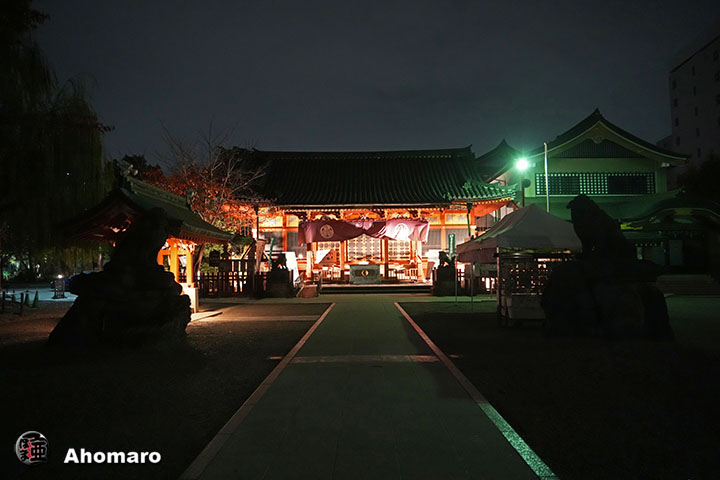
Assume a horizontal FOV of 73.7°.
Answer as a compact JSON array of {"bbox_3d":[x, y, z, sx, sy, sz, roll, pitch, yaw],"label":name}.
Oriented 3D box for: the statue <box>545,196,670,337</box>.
[{"bbox_3d":[5.573,0.629,11.136,2.700,3.180,1.900,0,-3,0],"label":"statue"}]

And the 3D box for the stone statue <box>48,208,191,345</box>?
[{"bbox_3d":[-5.289,0.785,10.917,2.700,2.920,1.900,0,-3,0],"label":"stone statue"}]

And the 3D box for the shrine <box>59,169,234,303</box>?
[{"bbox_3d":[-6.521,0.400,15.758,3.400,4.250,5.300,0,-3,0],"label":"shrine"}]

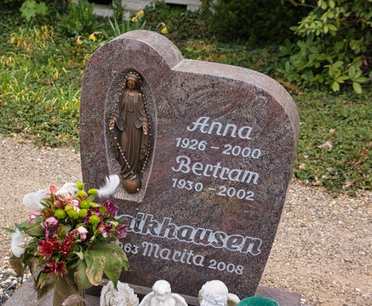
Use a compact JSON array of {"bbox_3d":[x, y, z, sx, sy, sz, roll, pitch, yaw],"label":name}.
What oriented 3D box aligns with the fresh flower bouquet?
[{"bbox_3d":[-0.356,0.250,2.010,0.340,0.335,0.310,1,24,-1],"label":"fresh flower bouquet"}]

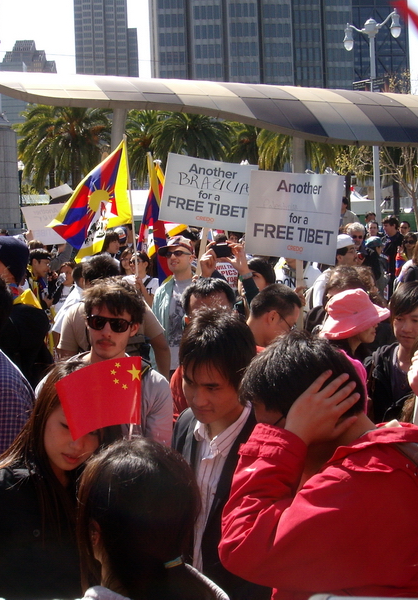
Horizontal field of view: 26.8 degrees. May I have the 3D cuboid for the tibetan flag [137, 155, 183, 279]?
[{"bbox_3d":[-0.403,-0.686,7.300,0.420,1.050,0.350,0,6,24],"label":"tibetan flag"}]

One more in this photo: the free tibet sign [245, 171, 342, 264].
[{"bbox_3d":[0.467,-0.456,4.800,0.620,0.470,0.040,10,9,36],"label":"free tibet sign"}]

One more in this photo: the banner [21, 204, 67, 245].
[{"bbox_3d":[-1.679,-0.794,9.300,0.610,0.457,0.020,-16,15,30],"label":"banner"}]

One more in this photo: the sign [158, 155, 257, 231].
[{"bbox_3d":[0.007,-0.713,5.850,0.610,0.457,0.020,9,1,3],"label":"sign"}]

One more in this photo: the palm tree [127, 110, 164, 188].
[{"bbox_3d":[-4.475,-9.241,61.669,6.500,10.600,6.500,-2,5,0],"label":"palm tree"}]

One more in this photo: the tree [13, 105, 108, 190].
[{"bbox_3d":[-9.119,-7.821,57.000,6.400,10.800,6.400,-2,5,0],"label":"tree"}]

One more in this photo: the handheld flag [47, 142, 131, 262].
[{"bbox_3d":[-1.170,-0.974,8.600,0.820,1.150,0.350,-2,6,6],"label":"handheld flag"}]

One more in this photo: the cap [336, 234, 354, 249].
[{"bbox_3d":[1.026,-0.449,6.800,0.230,0.120,0.180,-3,6,-6],"label":"cap"}]

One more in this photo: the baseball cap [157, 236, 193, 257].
[{"bbox_3d":[-0.225,-0.366,5.900,0.180,0.140,0.260,3,4,44],"label":"baseball cap"}]

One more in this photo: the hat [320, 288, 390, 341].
[{"bbox_3d":[0.630,0.063,3.800,0.320,0.160,0.310,-17,6,-6],"label":"hat"}]

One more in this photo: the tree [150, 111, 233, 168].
[{"bbox_3d":[-1.130,-8.709,64.000,6.000,10.800,6.000,-2,5,0],"label":"tree"}]

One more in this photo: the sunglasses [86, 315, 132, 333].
[{"bbox_3d":[-0.306,0.072,2.830,0.145,0.048,0.145,7,2,8],"label":"sunglasses"}]

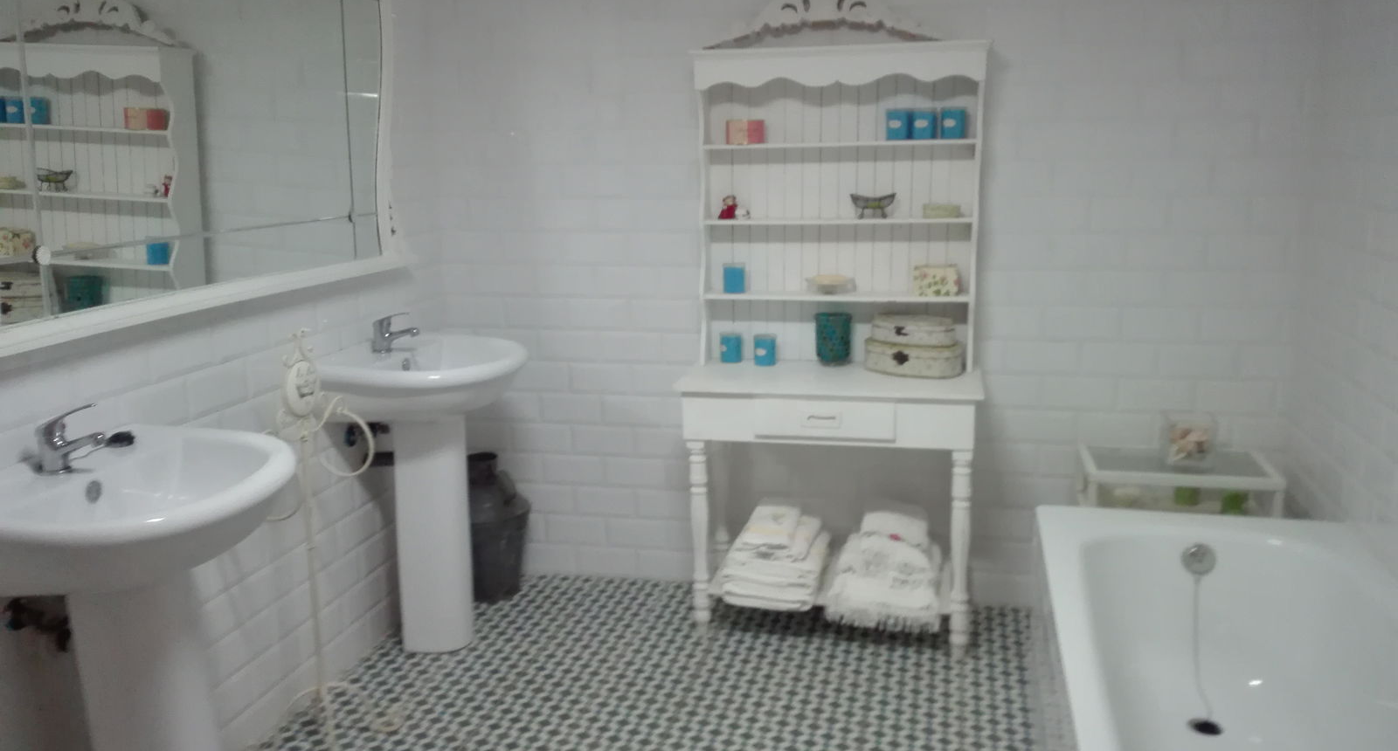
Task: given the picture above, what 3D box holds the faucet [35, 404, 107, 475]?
[{"bbox_3d":[-1.048,0.104,1.663,0.142,0.118,0.052,2,12,14],"label":"faucet"}]

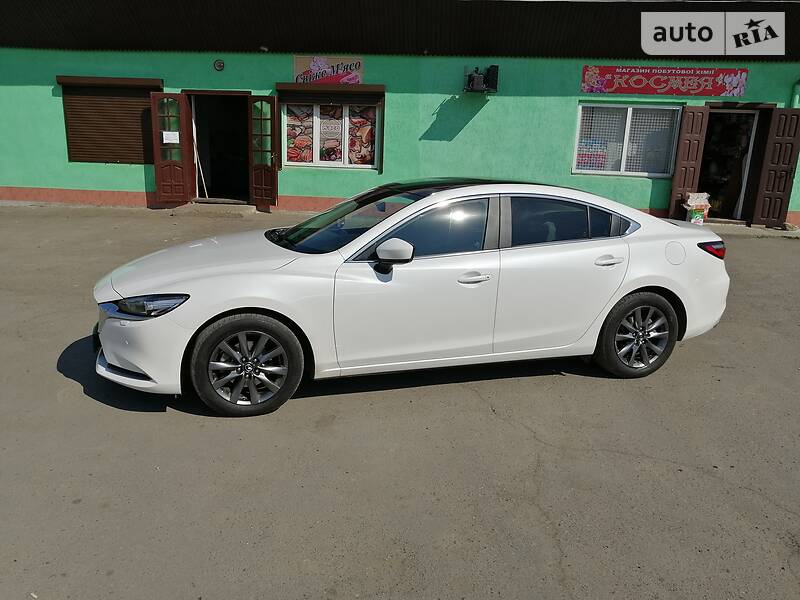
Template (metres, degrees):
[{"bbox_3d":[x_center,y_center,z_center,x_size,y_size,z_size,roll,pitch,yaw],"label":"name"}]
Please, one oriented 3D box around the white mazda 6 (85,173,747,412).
[{"bbox_3d":[0.231,-0.237,4.946,4.870,1.450,1.860,-3,13,-17],"label":"white mazda 6"}]

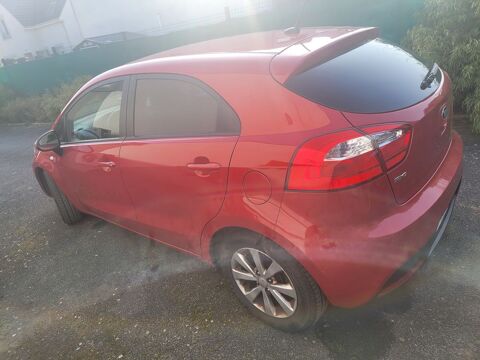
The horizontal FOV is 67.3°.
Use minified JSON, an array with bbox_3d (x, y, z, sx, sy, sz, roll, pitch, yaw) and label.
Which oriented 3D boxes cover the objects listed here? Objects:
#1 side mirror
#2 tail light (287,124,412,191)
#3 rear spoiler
[{"bbox_3d":[-1.530,-0.314,2.880,0.150,0.165,0.180,10,30,40],"label":"side mirror"},{"bbox_3d":[0.445,-0.085,1.532,0.400,0.260,0.360,10,30,40],"label":"tail light"},{"bbox_3d":[0.553,-0.742,2.007,0.310,0.170,1.120,10,30,40],"label":"rear spoiler"}]

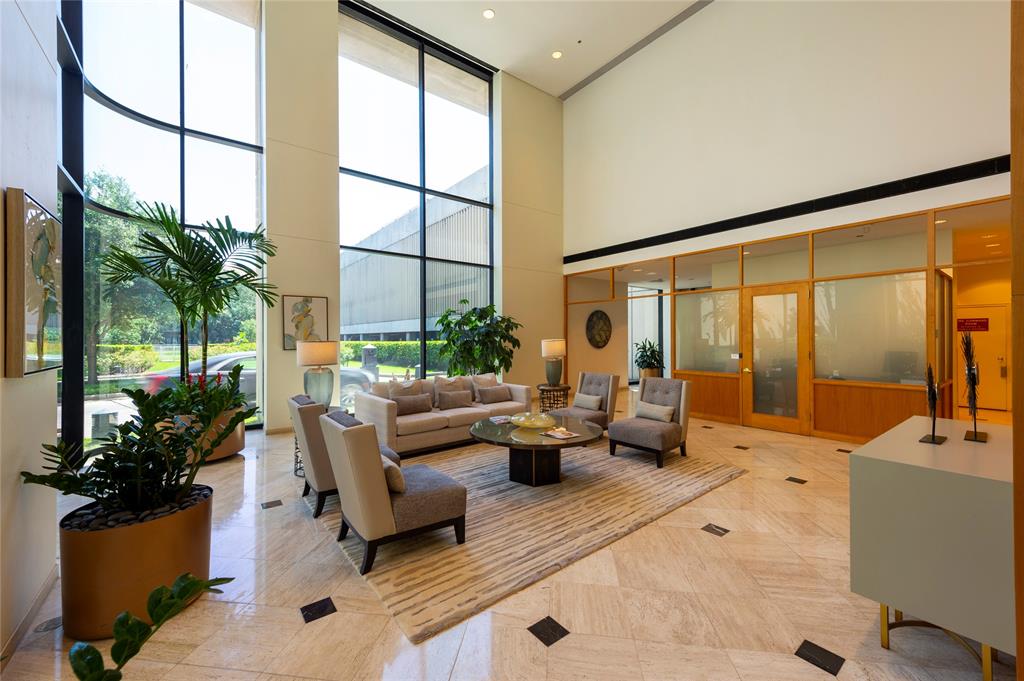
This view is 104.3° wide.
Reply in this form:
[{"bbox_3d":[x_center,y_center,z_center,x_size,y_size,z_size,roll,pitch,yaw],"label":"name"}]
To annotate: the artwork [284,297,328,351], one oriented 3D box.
[{"bbox_3d":[-3.209,-0.274,6.207,0.640,0.815,0.040,0,0,-39],"label":"artwork"}]

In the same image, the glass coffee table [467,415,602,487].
[{"bbox_3d":[0.255,1.159,4.114,1.370,0.500,1.370,0,0,0],"label":"glass coffee table"}]

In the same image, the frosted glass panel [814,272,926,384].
[{"bbox_3d":[4.669,-0.131,5.254,0.040,1.410,1.118,0,0,-38],"label":"frosted glass panel"}]

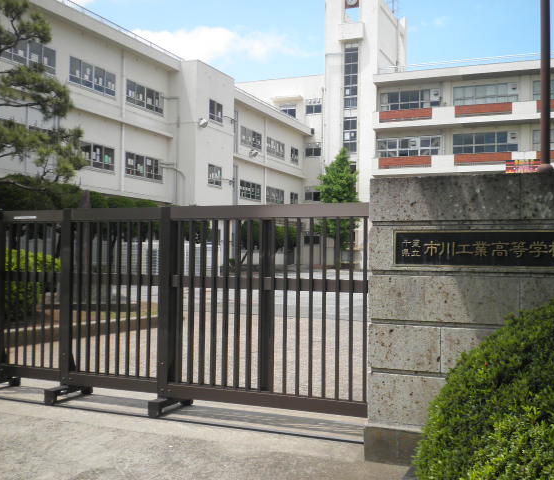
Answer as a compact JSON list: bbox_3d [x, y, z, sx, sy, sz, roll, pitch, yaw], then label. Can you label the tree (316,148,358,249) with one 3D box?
[{"bbox_3d":[4.270,-2.330,47.000,3.050,8.500,3.050,1,-2,0],"label":"tree"}]

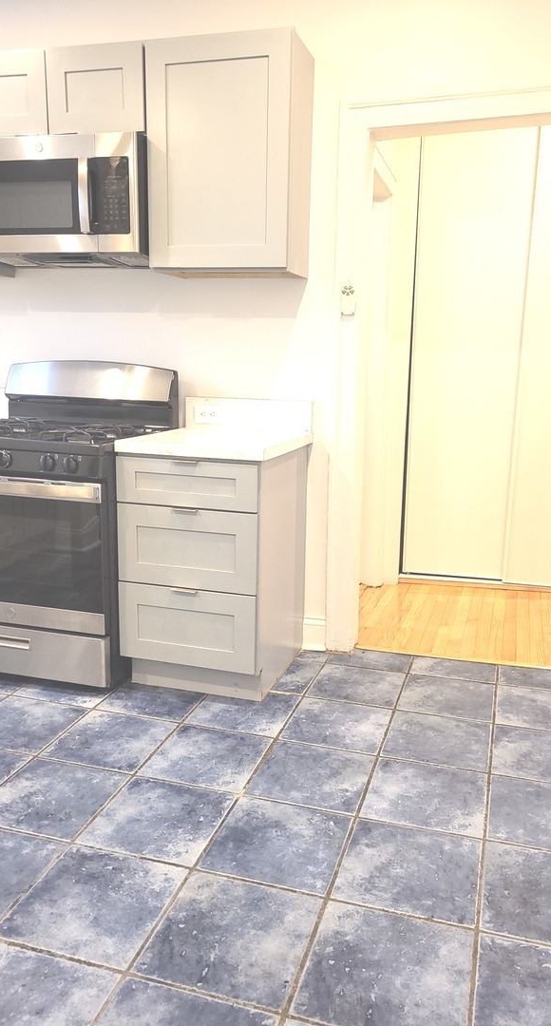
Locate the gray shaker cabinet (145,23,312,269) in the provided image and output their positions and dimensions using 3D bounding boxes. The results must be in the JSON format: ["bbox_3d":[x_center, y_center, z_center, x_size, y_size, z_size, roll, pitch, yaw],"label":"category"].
[{"bbox_3d":[-0.159,-1.262,2.800,0.523,0.763,0.315,5,12,15],"label":"gray shaker cabinet"}]

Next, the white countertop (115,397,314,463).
[{"bbox_3d":[-0.195,-0.320,2.816,0.525,0.158,0.652,5,12,15],"label":"white countertop"}]

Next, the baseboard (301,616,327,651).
[{"bbox_3d":[0.160,0.508,3.210,0.102,0.147,0.018,5,12,15],"label":"baseboard"}]

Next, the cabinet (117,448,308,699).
[{"bbox_3d":[-0.220,0.184,2.929,0.512,0.876,0.638,5,12,15],"label":"cabinet"}]

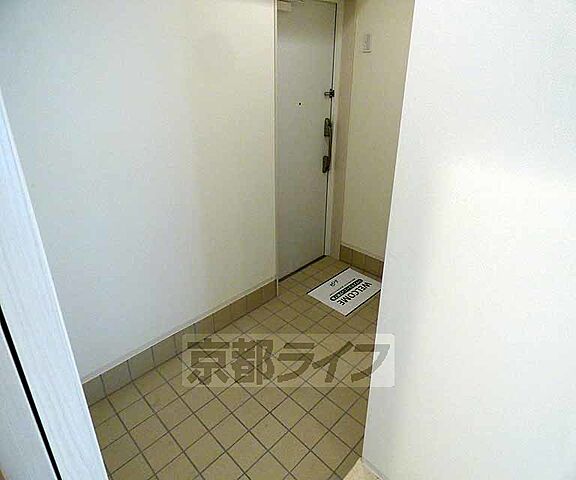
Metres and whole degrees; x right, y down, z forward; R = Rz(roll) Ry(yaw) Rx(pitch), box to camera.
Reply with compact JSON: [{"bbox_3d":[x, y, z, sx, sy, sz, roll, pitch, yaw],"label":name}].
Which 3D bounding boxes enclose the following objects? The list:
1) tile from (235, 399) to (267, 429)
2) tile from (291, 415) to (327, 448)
[{"bbox_3d":[-0.205,0.964,1.928,0.147,0.010,0.147,-25,36,-39],"label":"tile"},{"bbox_3d":[0.112,1.011,1.832,0.145,0.010,0.145,24,36,39],"label":"tile"}]

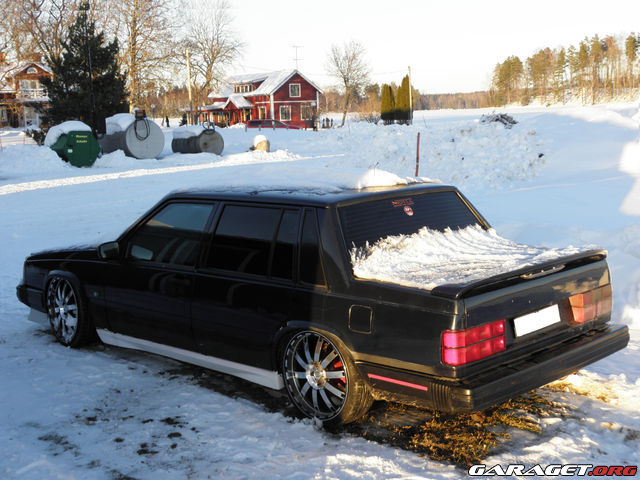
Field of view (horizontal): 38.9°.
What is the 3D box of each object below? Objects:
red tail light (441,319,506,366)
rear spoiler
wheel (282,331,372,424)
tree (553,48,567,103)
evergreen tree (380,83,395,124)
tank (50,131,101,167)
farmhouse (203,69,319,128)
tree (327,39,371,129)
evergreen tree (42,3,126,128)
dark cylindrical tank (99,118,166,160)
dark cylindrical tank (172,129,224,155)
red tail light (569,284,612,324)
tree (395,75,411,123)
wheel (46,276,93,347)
[{"bbox_3d":[0.824,0.539,4.870,0.130,0.180,0.470,7,11,42],"label":"red tail light"},{"bbox_3d":[1.218,0.180,5.285,0.210,0.085,1.680,7,11,42],"label":"rear spoiler"},{"bbox_3d":[0.043,0.794,5.413,0.620,0.620,0.220,7,10,43],"label":"wheel"},{"bbox_3d":[71.382,-49.079,270.000,4.200,16.200,4.200,-1,8,0],"label":"tree"},{"bbox_3d":[7.079,-14.210,95.000,1.450,4.200,1.450,-1,8,0],"label":"evergreen tree"},{"bbox_3d":[-8.987,-3.304,32.861,1.350,1.250,1.700,-7,10,-38],"label":"tank"},{"bbox_3d":[-6.592,-15.178,98.700,8.000,6.200,13.000,-6,10,-33],"label":"farmhouse"},{"bbox_3d":[2.894,-15.894,92.000,4.400,8.800,4.400,-1,8,0],"label":"tree"},{"bbox_3d":[-14.558,-10.284,56.000,5.400,8.300,5.400,-1,8,0],"label":"evergreen tree"},{"bbox_3d":[-6.903,-3.757,33.172,1.450,1.450,2.800,-6,10,-32],"label":"dark cylindrical tank"},{"bbox_3d":[-5.028,-3.982,37.260,1.100,1.100,2.400,-7,10,-36],"label":"dark cylindrical tank"},{"bbox_3d":[1.694,0.404,5.714,0.150,0.200,0.390,7,10,43],"label":"red tail light"},{"bbox_3d":[8.378,-14.218,92.000,1.600,5.100,1.600,-1,8,0],"label":"tree"},{"bbox_3d":[-1.969,0.556,7.288,0.220,0.620,0.620,-7,10,-41],"label":"wheel"}]

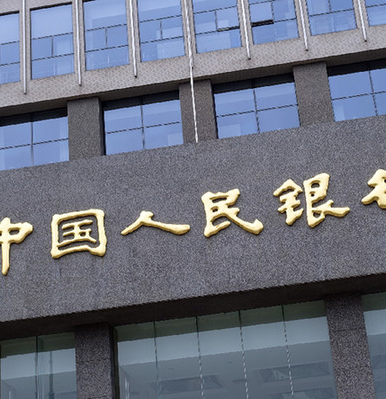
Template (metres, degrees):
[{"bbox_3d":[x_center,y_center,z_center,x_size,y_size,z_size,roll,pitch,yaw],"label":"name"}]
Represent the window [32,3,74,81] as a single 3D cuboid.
[{"bbox_3d":[-4.691,-5.260,34.392,1.444,2.745,0.151,-8,-24,7],"label":"window"}]

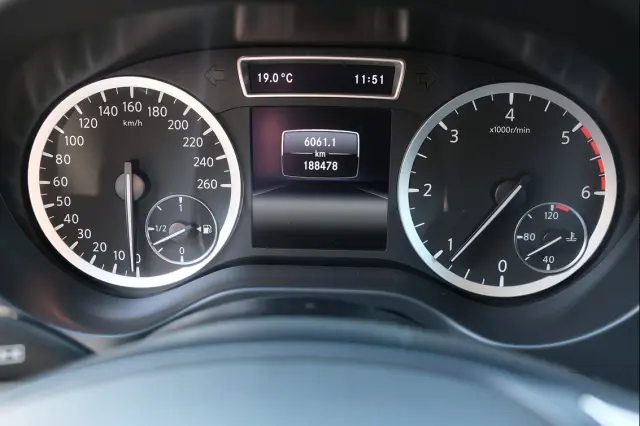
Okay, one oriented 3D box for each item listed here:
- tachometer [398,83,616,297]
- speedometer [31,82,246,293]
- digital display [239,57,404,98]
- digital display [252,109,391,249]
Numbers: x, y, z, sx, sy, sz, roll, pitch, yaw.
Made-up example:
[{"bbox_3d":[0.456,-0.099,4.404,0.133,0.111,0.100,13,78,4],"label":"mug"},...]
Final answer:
[{"bbox_3d":[0.099,-0.012,0.381,0.115,0.115,0.020,1,10,1],"label":"tachometer"},{"bbox_3d":[-0.099,-0.016,0.385,0.115,0.115,0.020,1,10,1],"label":"speedometer"},{"bbox_3d":[0.001,-0.070,0.371,0.086,0.020,0.012,1,10,1],"label":"digital display"},{"bbox_3d":[0.000,-0.018,0.385,0.074,0.077,0.010,1,10,1],"label":"digital display"}]

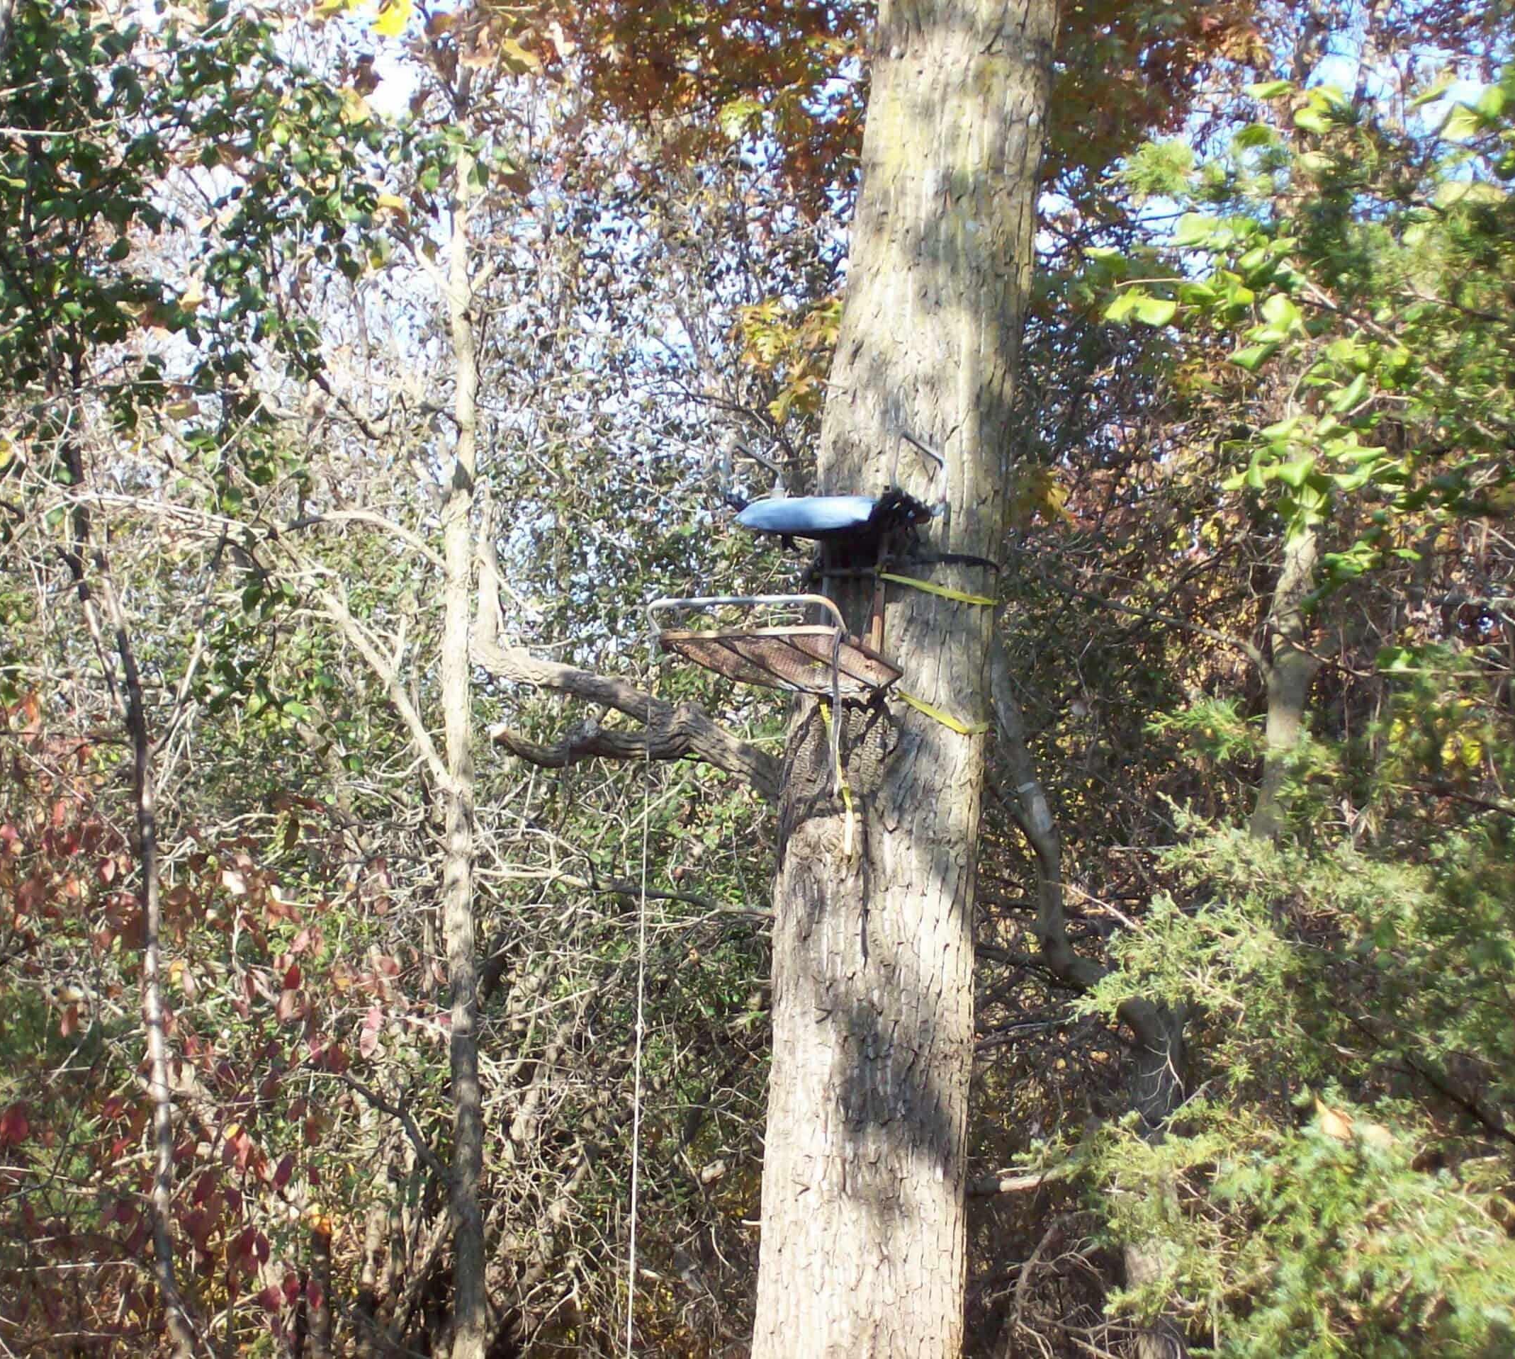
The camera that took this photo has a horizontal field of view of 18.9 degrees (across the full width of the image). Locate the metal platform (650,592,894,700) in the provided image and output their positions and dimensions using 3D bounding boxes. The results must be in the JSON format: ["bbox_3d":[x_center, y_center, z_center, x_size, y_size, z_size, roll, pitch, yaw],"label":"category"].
[{"bbox_3d":[0.100,-0.077,13.084,0.560,0.150,0.780,-2,-12,22],"label":"metal platform"}]

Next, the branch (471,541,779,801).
[{"bbox_3d":[-0.390,-0.025,13.500,0.880,0.710,0.450,3,-11,0],"label":"branch"}]

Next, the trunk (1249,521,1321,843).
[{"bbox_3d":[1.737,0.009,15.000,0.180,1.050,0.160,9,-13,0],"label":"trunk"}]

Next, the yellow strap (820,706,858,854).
[{"bbox_3d":[0.238,0.287,13.300,0.090,0.440,0.070,-2,-12,22],"label":"yellow strap"}]

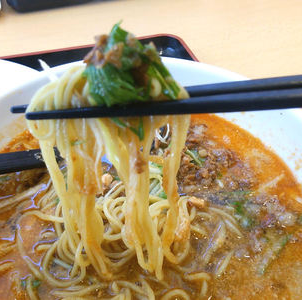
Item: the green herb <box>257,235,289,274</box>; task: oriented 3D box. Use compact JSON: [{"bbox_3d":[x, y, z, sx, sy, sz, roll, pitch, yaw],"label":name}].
[{"bbox_3d":[0.062,0.053,0.175,0.009,0.004,0.026,34,52,29],"label":"green herb"}]

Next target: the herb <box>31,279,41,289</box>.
[{"bbox_3d":[-0.053,0.062,0.160,0.004,0.003,0.005,-4,44,-7],"label":"herb"}]

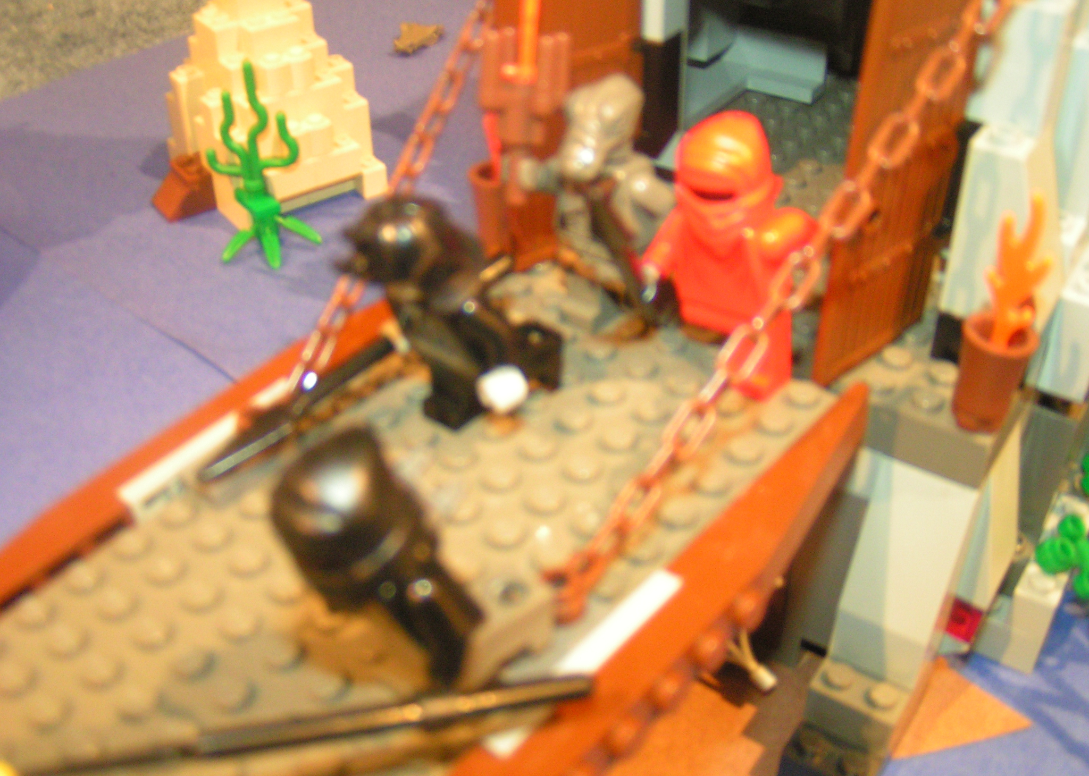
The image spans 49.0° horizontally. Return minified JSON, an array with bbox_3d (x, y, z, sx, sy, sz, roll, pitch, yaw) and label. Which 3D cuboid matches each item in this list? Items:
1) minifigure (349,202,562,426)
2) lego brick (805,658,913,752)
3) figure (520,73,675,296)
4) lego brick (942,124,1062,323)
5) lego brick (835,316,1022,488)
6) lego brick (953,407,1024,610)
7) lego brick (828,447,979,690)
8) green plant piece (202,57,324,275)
[{"bbox_3d":[-0.013,-0.011,0.168,0.021,0.040,0.024,24,61,33],"label":"minifigure"},{"bbox_3d":[0.057,0.053,0.212,0.016,0.011,0.017,20,41,26],"label":"lego brick"},{"bbox_3d":[0.010,-0.035,0.198,0.025,0.040,0.015,24,45,33],"label":"figure"},{"bbox_3d":[0.076,-0.026,0.191,0.016,0.030,0.016,20,41,26],"label":"lego brick"},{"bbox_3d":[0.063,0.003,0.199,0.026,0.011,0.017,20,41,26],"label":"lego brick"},{"bbox_3d":[0.075,0.020,0.209,0.016,0.029,0.016,20,41,26],"label":"lego brick"},{"bbox_3d":[0.062,0.030,0.204,0.016,0.039,0.018,20,41,26],"label":"lego brick"},{"bbox_3d":[-0.085,-0.067,0.354,0.031,0.056,0.025,-8,37,-10],"label":"green plant piece"}]

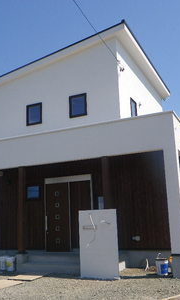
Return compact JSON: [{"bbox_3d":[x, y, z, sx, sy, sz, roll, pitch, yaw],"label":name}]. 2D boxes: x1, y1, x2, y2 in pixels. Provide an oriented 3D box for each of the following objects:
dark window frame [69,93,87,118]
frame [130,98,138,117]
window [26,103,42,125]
[{"bbox_3d":[-0.383,-1.456,10.698,0.635,0.766,0.100,-7,-12,24],"label":"dark window frame"},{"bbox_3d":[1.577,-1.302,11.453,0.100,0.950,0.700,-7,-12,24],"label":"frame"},{"bbox_3d":[-1.953,-1.242,11.394,0.657,0.771,0.100,-7,-12,24],"label":"window"}]

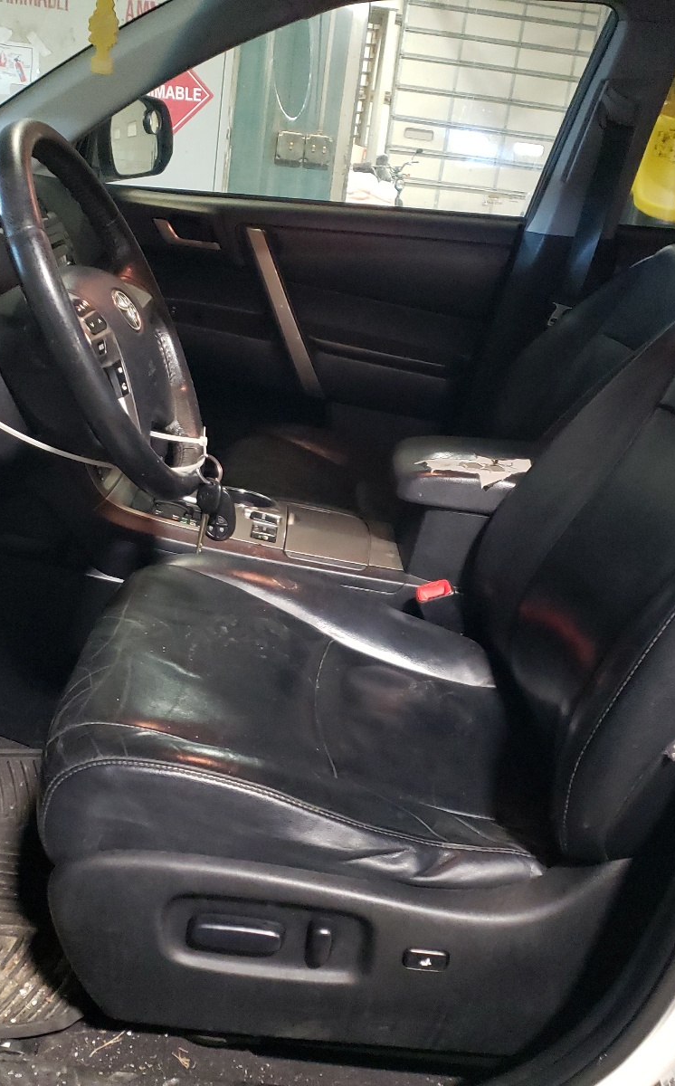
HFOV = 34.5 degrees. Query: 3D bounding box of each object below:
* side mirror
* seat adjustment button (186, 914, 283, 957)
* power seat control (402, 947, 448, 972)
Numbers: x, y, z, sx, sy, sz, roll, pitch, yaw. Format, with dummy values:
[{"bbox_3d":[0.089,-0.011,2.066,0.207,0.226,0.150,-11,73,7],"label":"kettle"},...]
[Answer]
[{"bbox_3d":[-0.455,-0.859,2.288,0.130,0.180,0.230,14,19,19],"label":"side mirror"},{"bbox_3d":[-0.088,0.338,0.936,0.081,0.031,0.018,7,17,-3],"label":"seat adjustment button"},{"bbox_3d":[0.077,0.363,0.948,0.039,0.019,0.010,7,17,-3],"label":"power seat control"}]

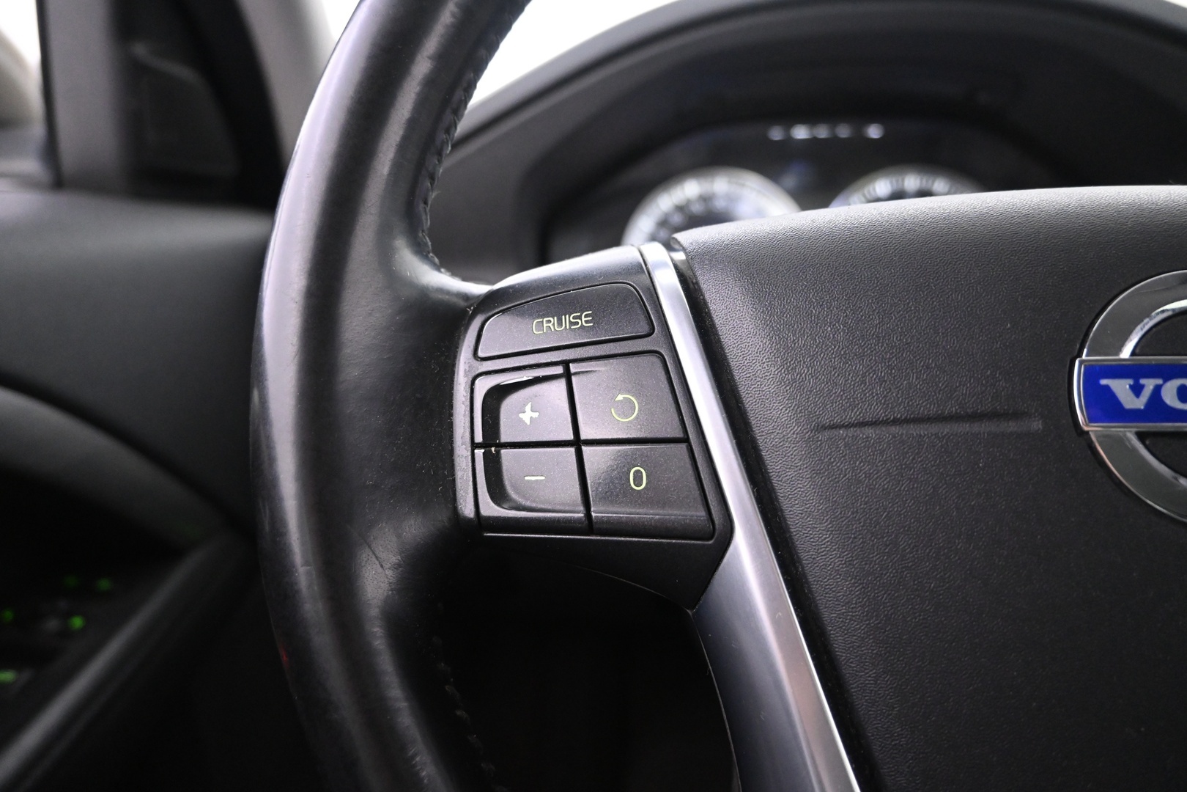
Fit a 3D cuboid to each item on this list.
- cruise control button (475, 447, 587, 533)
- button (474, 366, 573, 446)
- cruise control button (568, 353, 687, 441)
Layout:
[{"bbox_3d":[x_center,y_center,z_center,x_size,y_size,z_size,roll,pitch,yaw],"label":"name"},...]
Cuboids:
[{"bbox_3d":[-0.013,0.021,0.173,0.023,0.018,0.006,2,-9,-1],"label":"cruise control button"},{"bbox_3d":[-0.015,0.002,0.176,0.021,0.017,0.006,2,-9,-1],"label":"button"},{"bbox_3d":[0.007,0.001,0.177,0.025,0.018,0.006,2,-9,-1],"label":"cruise control button"}]

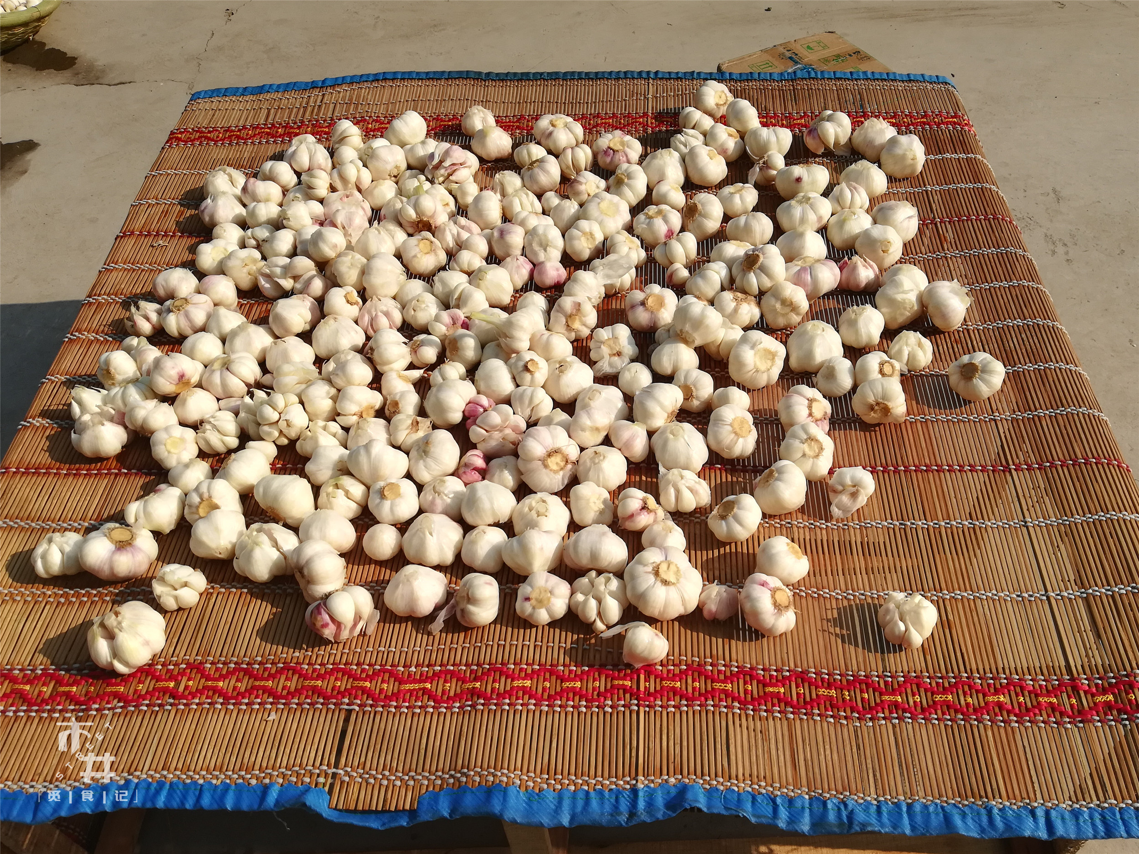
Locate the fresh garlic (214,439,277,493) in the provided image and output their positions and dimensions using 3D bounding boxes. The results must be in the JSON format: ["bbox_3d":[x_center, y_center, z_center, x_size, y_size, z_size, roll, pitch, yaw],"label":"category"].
[{"bbox_3d":[-0.298,0.039,0.784,0.051,0.040,0.050,1,53,3],"label":"fresh garlic"}]

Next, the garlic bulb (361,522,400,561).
[{"bbox_3d":[-0.181,0.111,0.822,0.038,0.036,0.037,-3,52,4],"label":"garlic bulb"}]

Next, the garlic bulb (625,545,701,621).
[{"bbox_3d":[0.085,0.142,0.776,0.070,0.057,0.070,1,65,-1],"label":"garlic bulb"}]

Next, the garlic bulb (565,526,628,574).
[{"bbox_3d":[0.022,0.103,0.716,0.054,0.041,0.054,0,14,4],"label":"garlic bulb"}]

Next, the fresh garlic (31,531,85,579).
[{"bbox_3d":[-0.438,0.109,0.733,0.046,0.046,0.047,1,53,3],"label":"fresh garlic"}]

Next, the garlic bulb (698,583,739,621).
[{"bbox_3d":[0.135,0.159,0.779,0.037,0.031,0.034,0,51,0],"label":"garlic bulb"}]

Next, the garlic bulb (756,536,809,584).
[{"bbox_3d":[0.192,0.120,0.770,0.046,0.038,0.044,1,53,3],"label":"garlic bulb"}]

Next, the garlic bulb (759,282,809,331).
[{"bbox_3d":[0.220,-0.124,0.879,0.050,0.050,0.041,6,18,-3],"label":"garlic bulb"}]

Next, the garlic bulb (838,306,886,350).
[{"bbox_3d":[0.293,-0.100,0.858,0.048,0.042,0.048,0,52,4],"label":"garlic bulb"}]

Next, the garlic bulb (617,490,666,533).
[{"bbox_3d":[0.068,0.080,0.817,0.045,0.040,0.042,9,72,-29],"label":"garlic bulb"}]

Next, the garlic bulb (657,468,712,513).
[{"bbox_3d":[0.115,0.062,0.851,0.053,0.043,0.048,0,51,0],"label":"garlic bulb"}]

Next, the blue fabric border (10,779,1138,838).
[{"bbox_3d":[-0.005,0.304,0.676,1.000,0.028,0.044,1,53,3],"label":"blue fabric border"}]

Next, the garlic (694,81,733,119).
[{"bbox_3d":[0.188,-0.426,1.118,0.051,0.051,0.043,-63,25,4],"label":"garlic"}]

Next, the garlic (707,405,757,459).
[{"bbox_3d":[0.170,0.005,0.894,0.056,0.045,0.053,9,78,-11],"label":"garlic"}]

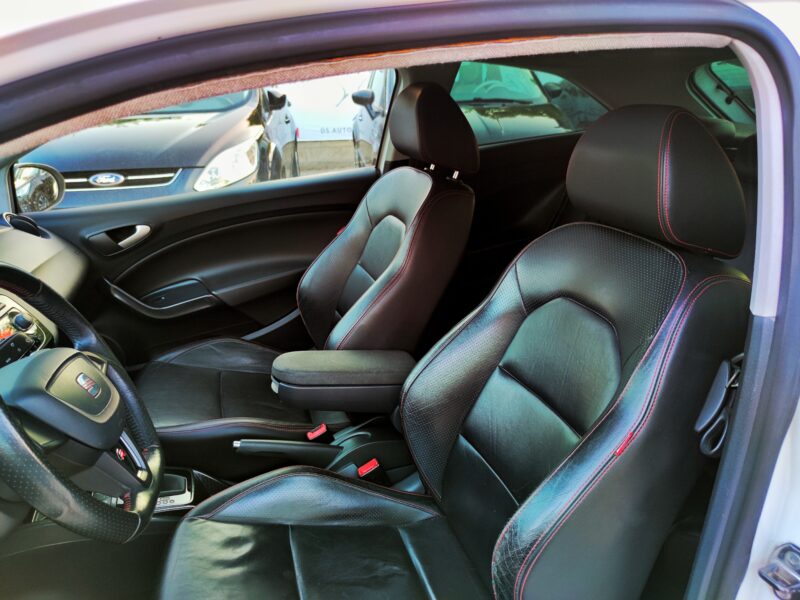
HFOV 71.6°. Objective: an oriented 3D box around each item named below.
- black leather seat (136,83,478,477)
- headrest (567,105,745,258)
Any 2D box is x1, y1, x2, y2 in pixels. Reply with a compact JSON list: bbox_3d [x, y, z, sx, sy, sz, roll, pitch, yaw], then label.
[{"bbox_3d":[-0.254,-0.069,1.482,0.920,1.000,0.520,-10,26,-28],"label":"black leather seat"},{"bbox_3d":[0.424,-0.213,0.960,0.180,0.215,0.260,-5,24,-30],"label":"headrest"}]

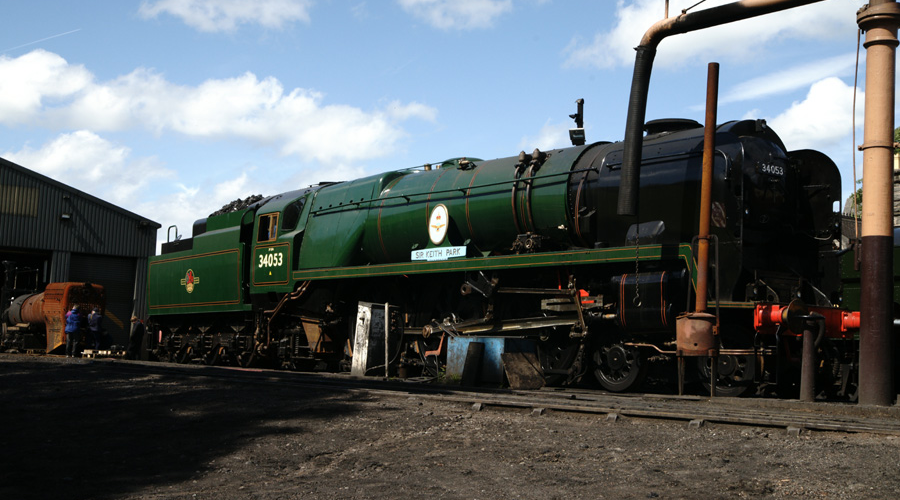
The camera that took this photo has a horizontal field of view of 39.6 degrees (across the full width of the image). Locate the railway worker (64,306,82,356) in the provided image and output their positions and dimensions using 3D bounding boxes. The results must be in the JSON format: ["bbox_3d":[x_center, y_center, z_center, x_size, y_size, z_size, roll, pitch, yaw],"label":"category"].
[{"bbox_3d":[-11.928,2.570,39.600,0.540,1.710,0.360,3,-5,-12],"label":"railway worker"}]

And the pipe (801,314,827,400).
[{"bbox_3d":[3.708,1.107,12.750,0.260,0.900,0.150,2,-5,0],"label":"pipe"}]

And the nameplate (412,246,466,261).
[{"bbox_3d":[-0.195,0.070,20.865,0.040,0.180,1.590,5,-6,-35],"label":"nameplate"}]

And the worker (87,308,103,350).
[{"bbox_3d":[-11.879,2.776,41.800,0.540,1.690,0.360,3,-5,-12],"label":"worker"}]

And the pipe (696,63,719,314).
[{"bbox_3d":[2.826,-0.690,13.700,0.115,2.750,0.115,7,-5,-35],"label":"pipe"}]

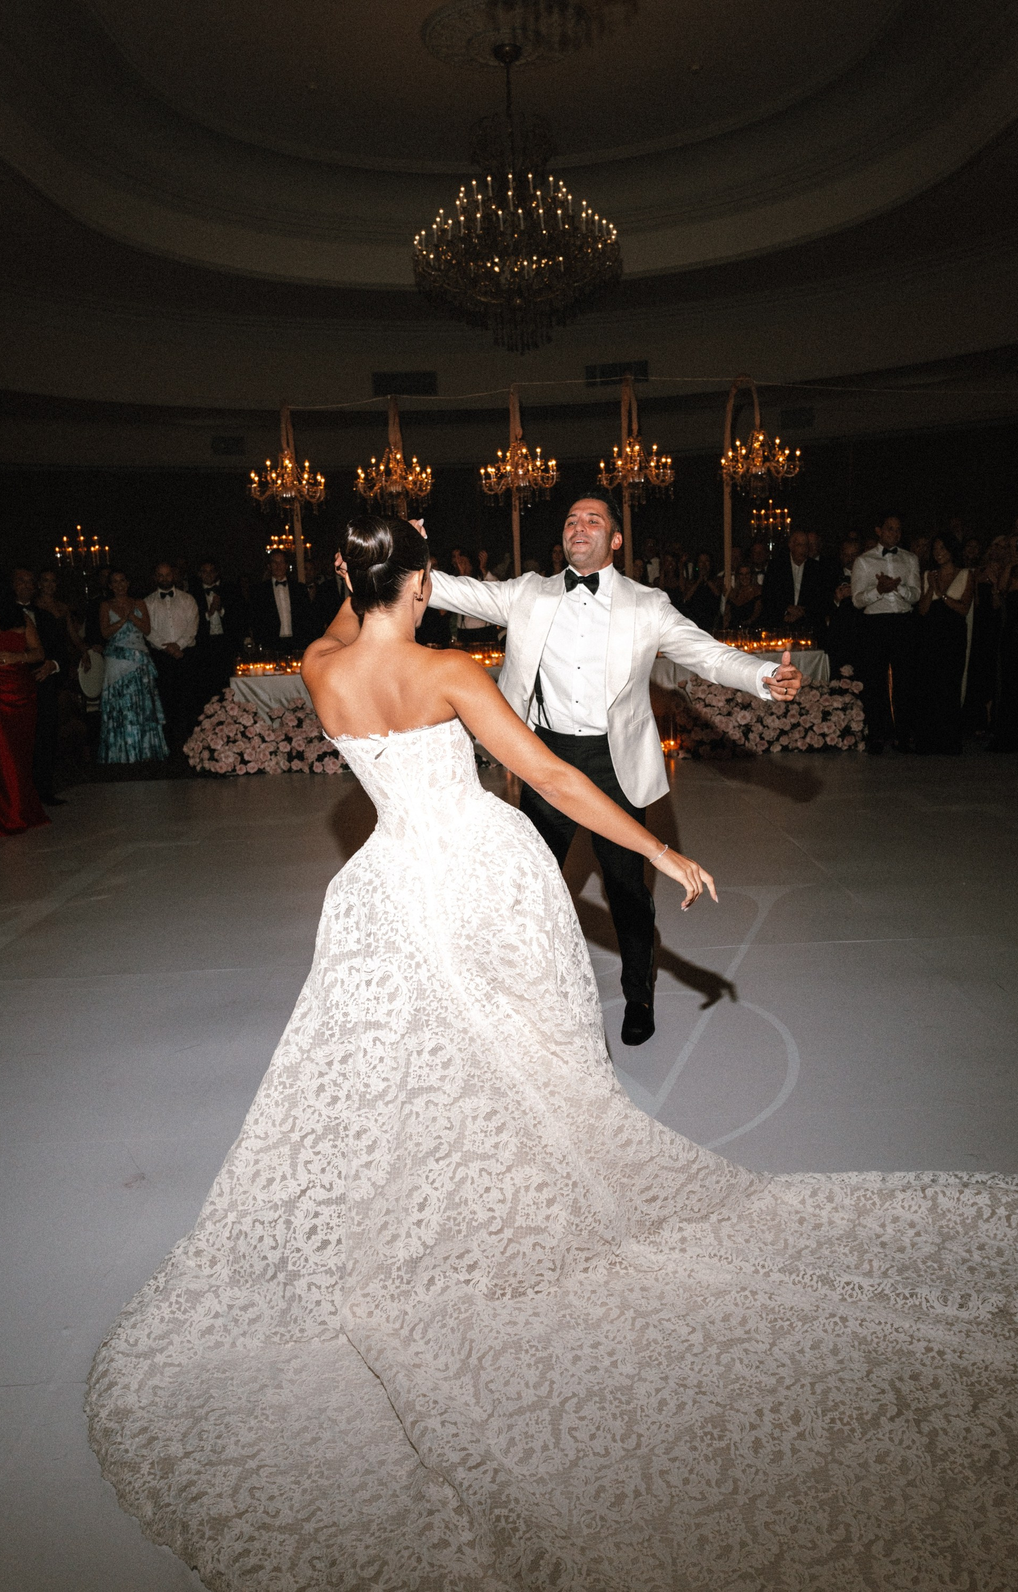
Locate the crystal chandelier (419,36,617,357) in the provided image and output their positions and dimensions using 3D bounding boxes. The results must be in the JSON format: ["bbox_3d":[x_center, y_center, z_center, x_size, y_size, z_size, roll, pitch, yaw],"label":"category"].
[{"bbox_3d":[0.067,-4.955,10.294,1.750,2.395,1.750,-3,10,0],"label":"crystal chandelier"}]

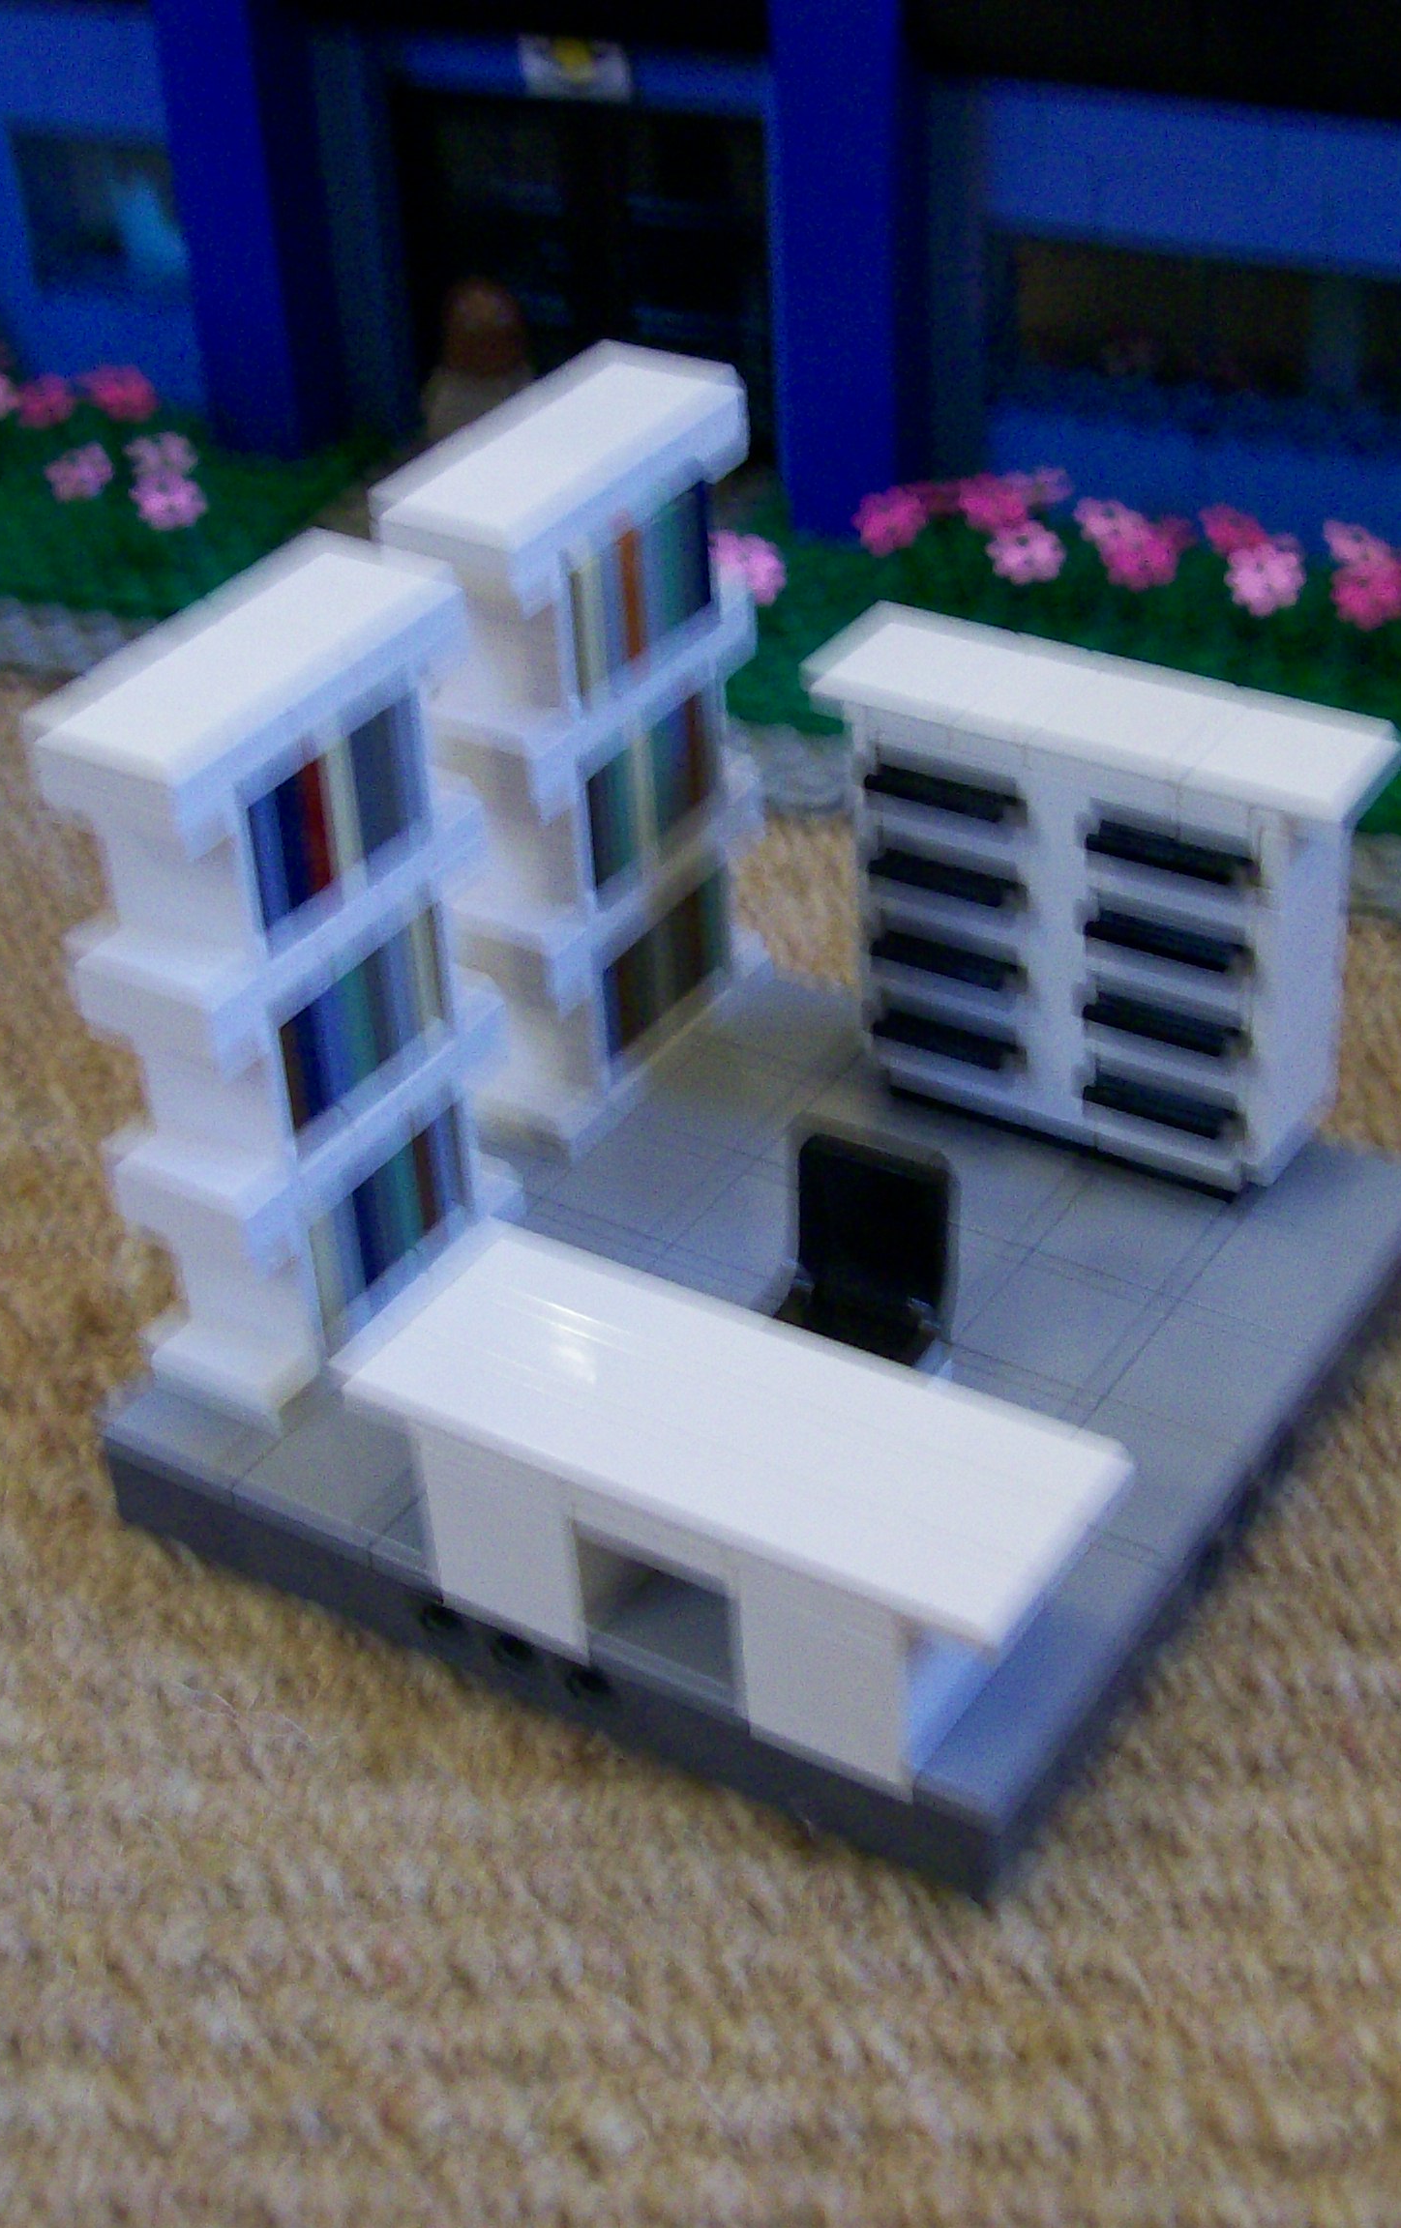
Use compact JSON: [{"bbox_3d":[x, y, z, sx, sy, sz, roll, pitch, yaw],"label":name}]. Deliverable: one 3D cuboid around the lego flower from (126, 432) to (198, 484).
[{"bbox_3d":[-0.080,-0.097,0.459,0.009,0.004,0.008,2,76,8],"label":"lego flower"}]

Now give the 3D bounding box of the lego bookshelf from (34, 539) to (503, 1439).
[{"bbox_3d":[-0.037,-0.011,0.287,0.016,0.070,0.040,18,41,27],"label":"lego bookshelf"}]

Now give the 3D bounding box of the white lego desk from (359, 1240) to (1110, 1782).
[{"bbox_3d":[0.003,0.034,0.268,0.064,0.022,0.024,18,41,27],"label":"white lego desk"}]

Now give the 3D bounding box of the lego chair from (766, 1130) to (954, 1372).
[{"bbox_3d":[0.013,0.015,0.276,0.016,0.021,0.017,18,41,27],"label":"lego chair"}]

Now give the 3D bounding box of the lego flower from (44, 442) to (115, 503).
[{"bbox_3d":[-0.093,-0.096,0.460,0.004,0.008,0.009,20,14,-45],"label":"lego flower"}]

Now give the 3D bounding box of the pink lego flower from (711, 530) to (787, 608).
[{"bbox_3d":[0.006,-0.072,0.410,0.009,0.006,0.009,13,39,21],"label":"pink lego flower"}]

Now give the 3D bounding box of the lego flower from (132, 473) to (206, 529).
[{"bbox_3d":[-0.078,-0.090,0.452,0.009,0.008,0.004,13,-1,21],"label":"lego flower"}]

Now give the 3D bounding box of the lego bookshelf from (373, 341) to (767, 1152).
[{"bbox_3d":[-0.011,-0.036,0.319,0.016,0.070,0.040,18,41,27],"label":"lego bookshelf"}]

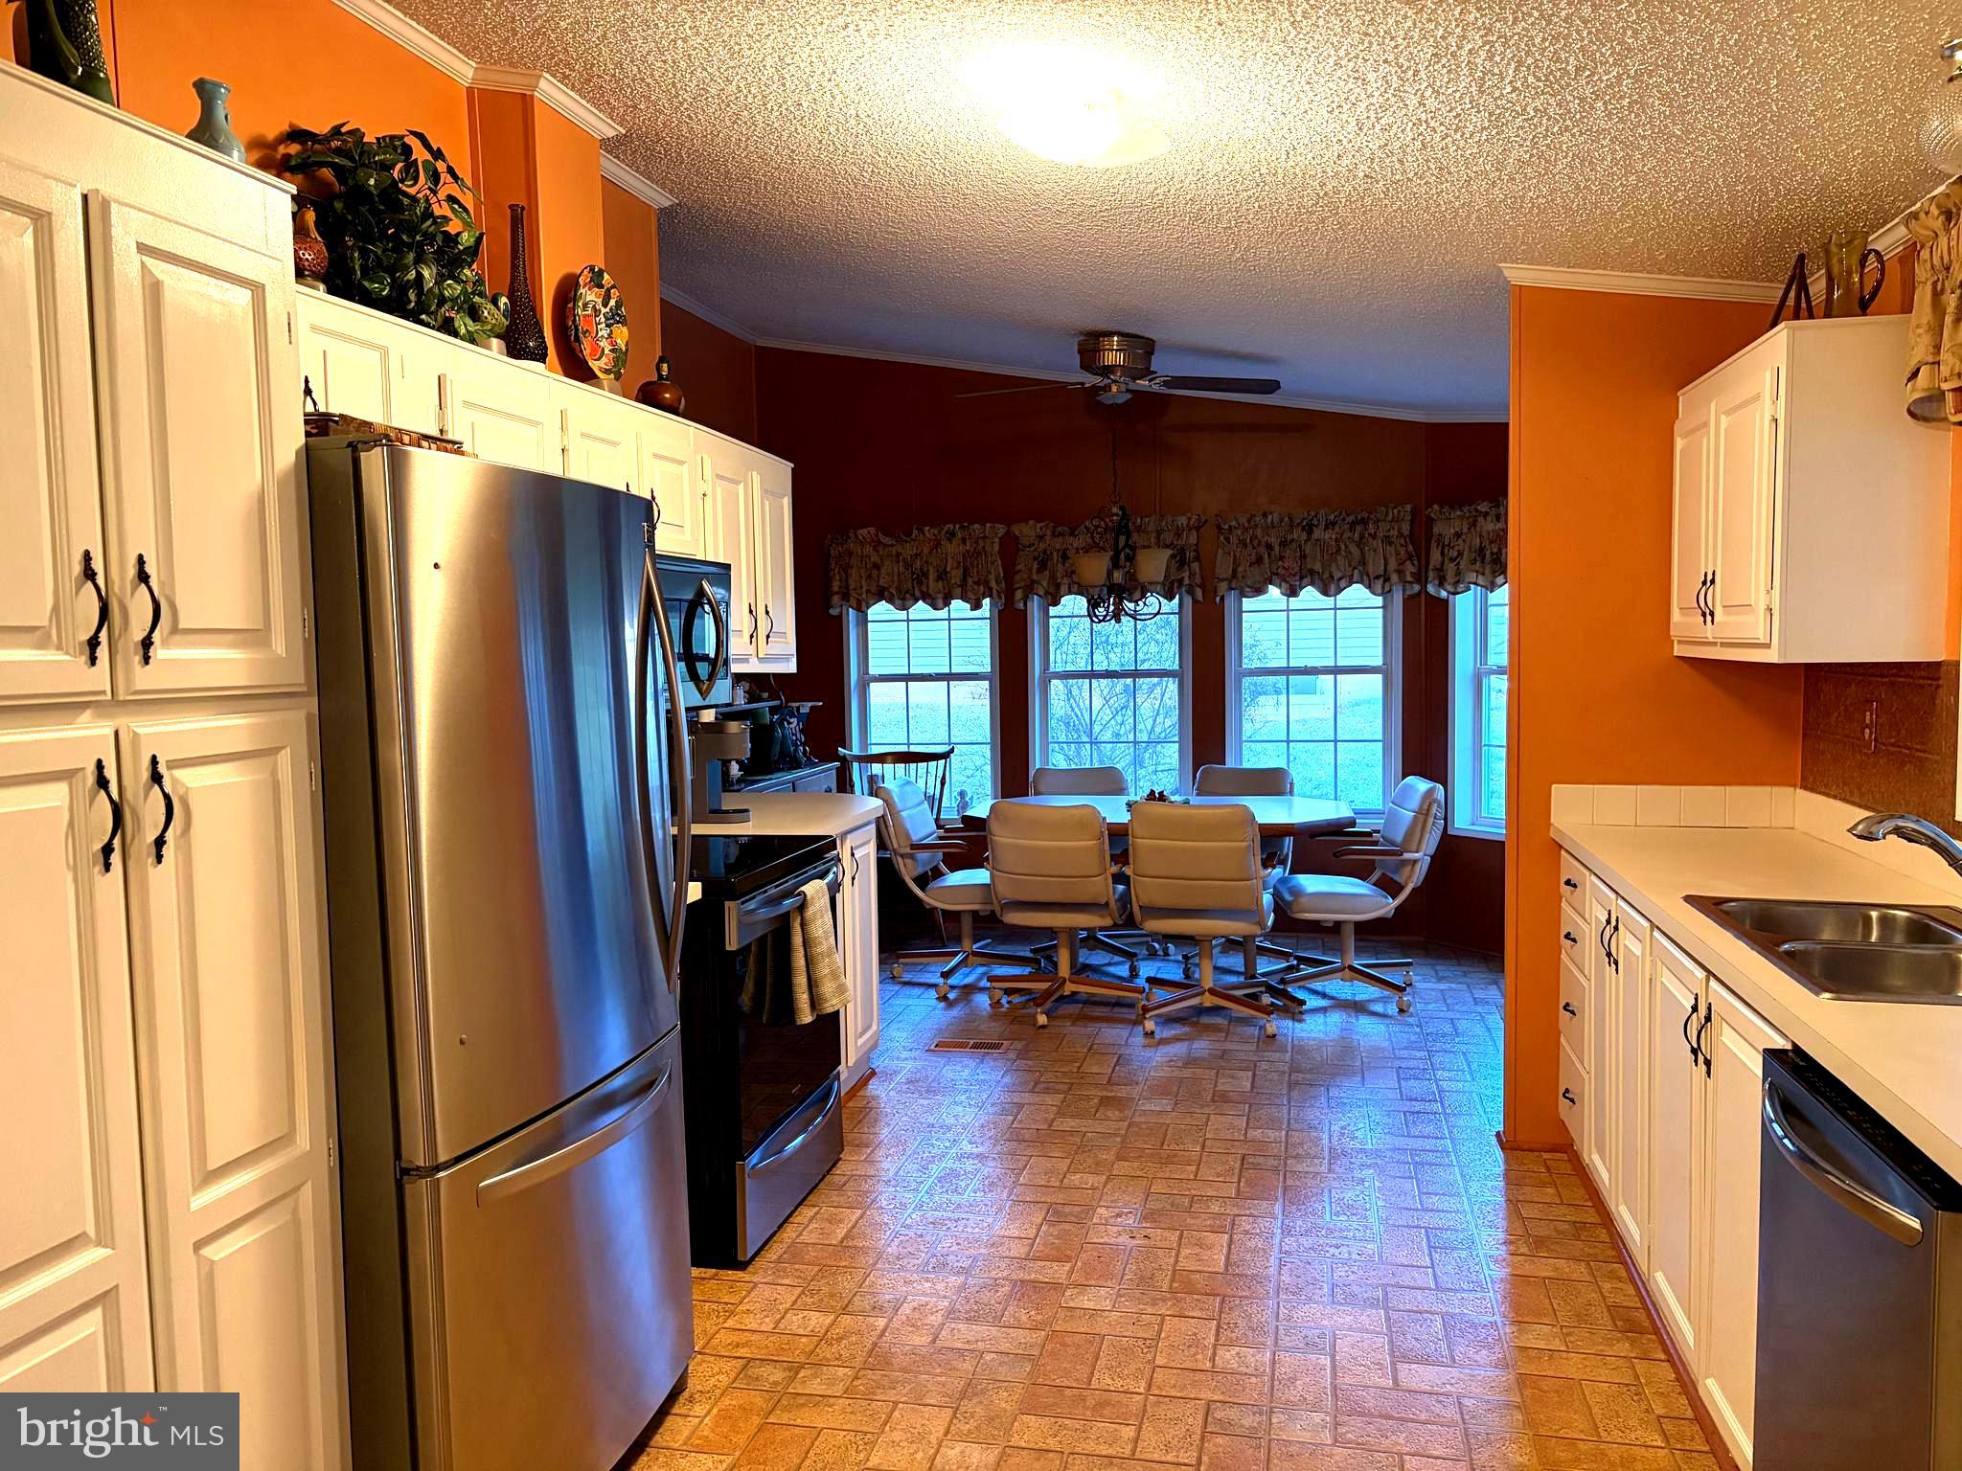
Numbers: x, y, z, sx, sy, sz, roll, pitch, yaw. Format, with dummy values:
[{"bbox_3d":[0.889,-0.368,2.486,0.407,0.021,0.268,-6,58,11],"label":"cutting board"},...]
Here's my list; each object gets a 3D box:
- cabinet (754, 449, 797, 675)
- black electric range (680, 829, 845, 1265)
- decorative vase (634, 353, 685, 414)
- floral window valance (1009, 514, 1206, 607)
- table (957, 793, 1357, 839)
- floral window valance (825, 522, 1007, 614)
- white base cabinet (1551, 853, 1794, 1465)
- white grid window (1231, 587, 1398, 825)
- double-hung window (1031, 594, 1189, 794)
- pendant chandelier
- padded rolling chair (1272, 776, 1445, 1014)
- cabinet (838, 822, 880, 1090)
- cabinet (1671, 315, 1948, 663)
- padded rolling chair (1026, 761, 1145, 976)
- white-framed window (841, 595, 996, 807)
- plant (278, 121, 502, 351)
[{"bbox_3d":[-0.801,-0.536,4.678,0.340,0.690,0.340,0,4,13],"label":"cabinet"},{"bbox_3d":[-0.787,0.772,3.846,0.690,0.930,0.770,0,4,13],"label":"black electric range"},{"bbox_3d":[-0.877,-0.947,4.052,0.135,0.190,0.135,0,4,13],"label":"decorative vase"},{"bbox_3d":[0.612,-0.843,7.161,0.960,0.425,0.120,0,4,13],"label":"floral window valance"},{"bbox_3d":[0.762,0.691,6.222,1.600,0.750,1.040,0,4,13],"label":"table"},{"bbox_3d":[-0.333,-0.846,7.377,0.940,0.450,0.120,0,4,13],"label":"floral window valance"},{"bbox_3d":[1.689,0.800,3.077,0.600,0.860,2.050,0,4,13],"label":"white base cabinet"},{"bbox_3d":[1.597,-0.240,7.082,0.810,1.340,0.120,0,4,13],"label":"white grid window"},{"bbox_3d":[0.642,-0.260,7.287,0.790,1.320,0.130,0,4,13],"label":"double-hung window"},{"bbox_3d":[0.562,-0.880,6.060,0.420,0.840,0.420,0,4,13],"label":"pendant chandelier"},{"bbox_3d":[1.508,0.613,5.928,0.640,0.872,0.570,-1,4,3],"label":"padded rolling chair"},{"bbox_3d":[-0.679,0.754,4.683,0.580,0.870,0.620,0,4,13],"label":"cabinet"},{"bbox_3d":[1.938,-0.537,3.522,0.335,0.710,0.940,0,4,13],"label":"cabinet"},{"bbox_3d":[0.499,0.583,6.679,0.570,0.872,0.640,-1,4,6],"label":"padded rolling chair"},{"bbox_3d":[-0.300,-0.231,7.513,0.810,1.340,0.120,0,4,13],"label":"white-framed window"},{"bbox_3d":[-1.160,-0.995,2.941,0.390,0.420,0.450,0,4,13],"label":"plant"}]

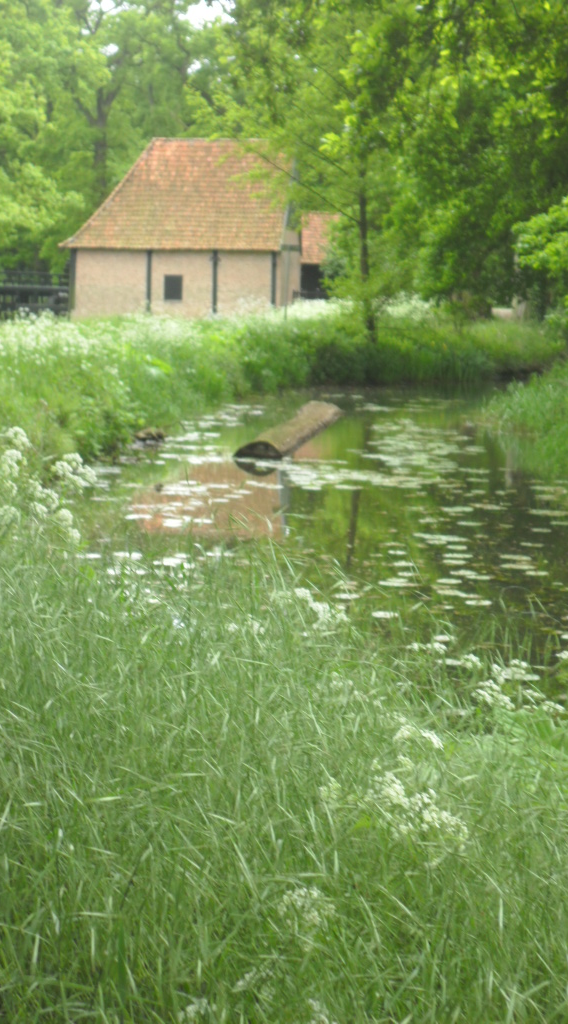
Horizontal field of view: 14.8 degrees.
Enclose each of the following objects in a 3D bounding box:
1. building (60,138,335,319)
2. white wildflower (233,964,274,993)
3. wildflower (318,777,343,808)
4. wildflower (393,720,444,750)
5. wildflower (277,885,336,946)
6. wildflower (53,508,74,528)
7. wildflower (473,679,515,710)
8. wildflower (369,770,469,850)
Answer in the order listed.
[{"bbox_3d":[-3.823,-12.163,94.984,9.700,8.100,7.500,2,6,7],"label":"building"},{"bbox_3d":[-0.047,0.714,3.350,0.063,0.045,0.055,1,6,0],"label":"white wildflower"},{"bbox_3d":[0.096,0.577,4.500,0.050,0.062,0.050,1,6,0],"label":"wildflower"},{"bbox_3d":[0.313,0.521,5.100,0.118,0.062,0.090,1,6,0],"label":"wildflower"},{"bbox_3d":[0.033,0.590,3.200,0.088,0.076,0.075,0,6,0],"label":"wildflower"},{"bbox_3d":[-0.725,0.021,7.200,0.072,0.061,0.061,0,6,0],"label":"wildflower"},{"bbox_3d":[0.603,0.528,6.300,0.121,0.073,0.103,0,6,0],"label":"wildflower"},{"bbox_3d":[0.246,0.545,4.000,0.183,0.120,0.155,0,6,0],"label":"wildflower"}]

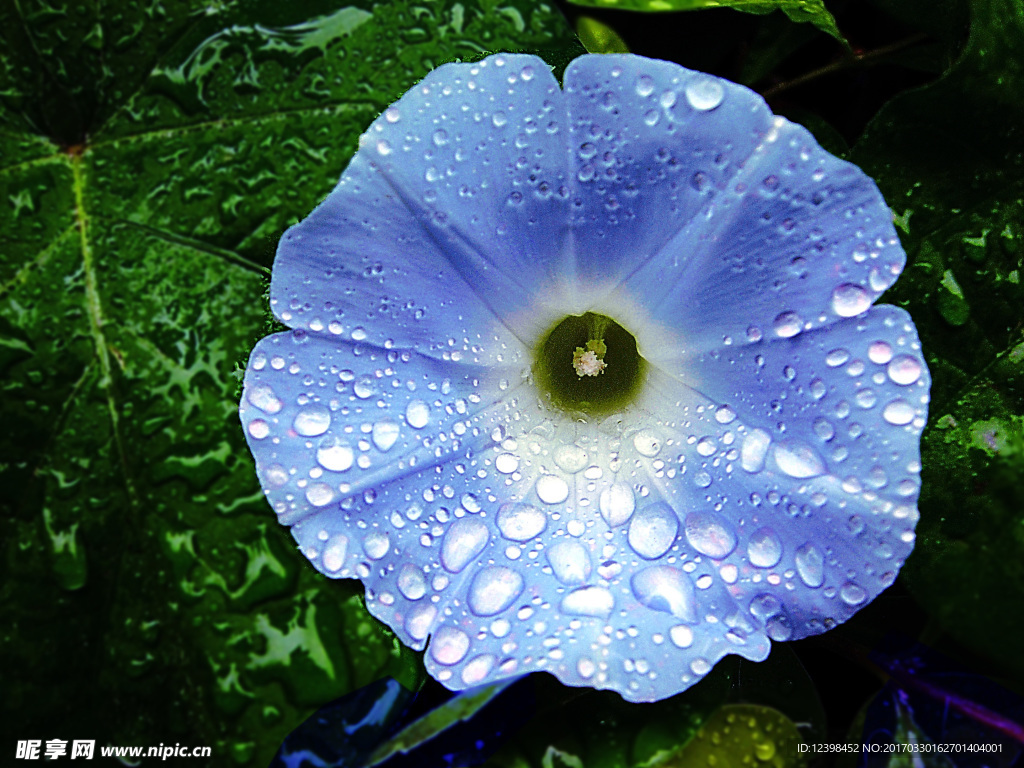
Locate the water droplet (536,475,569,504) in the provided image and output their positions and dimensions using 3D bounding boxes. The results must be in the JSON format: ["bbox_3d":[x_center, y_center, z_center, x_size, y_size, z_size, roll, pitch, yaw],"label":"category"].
[{"bbox_3d":[0.005,0.013,0.133,0.004,0.002,0.004,2,61,-4],"label":"water droplet"}]

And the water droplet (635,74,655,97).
[{"bbox_3d":[0.017,-0.038,0.135,0.002,0.003,0.001,0,5,2],"label":"water droplet"}]

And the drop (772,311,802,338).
[{"bbox_3d":[0.034,-0.007,0.132,0.004,0.002,0.004,-2,80,11],"label":"drop"}]

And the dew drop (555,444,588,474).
[{"bbox_3d":[0.008,0.009,0.135,0.004,0.002,0.004,1,60,-3],"label":"dew drop"}]

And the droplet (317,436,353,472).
[{"bbox_3d":[-0.021,0.009,0.130,0.005,0.002,0.004,6,70,-15],"label":"droplet"}]

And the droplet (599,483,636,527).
[{"bbox_3d":[0.014,0.015,0.136,0.004,0.003,0.006,6,63,8],"label":"droplet"}]

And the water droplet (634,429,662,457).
[{"bbox_3d":[0.017,0.007,0.132,0.004,0.002,0.004,-3,68,8],"label":"water droplet"}]

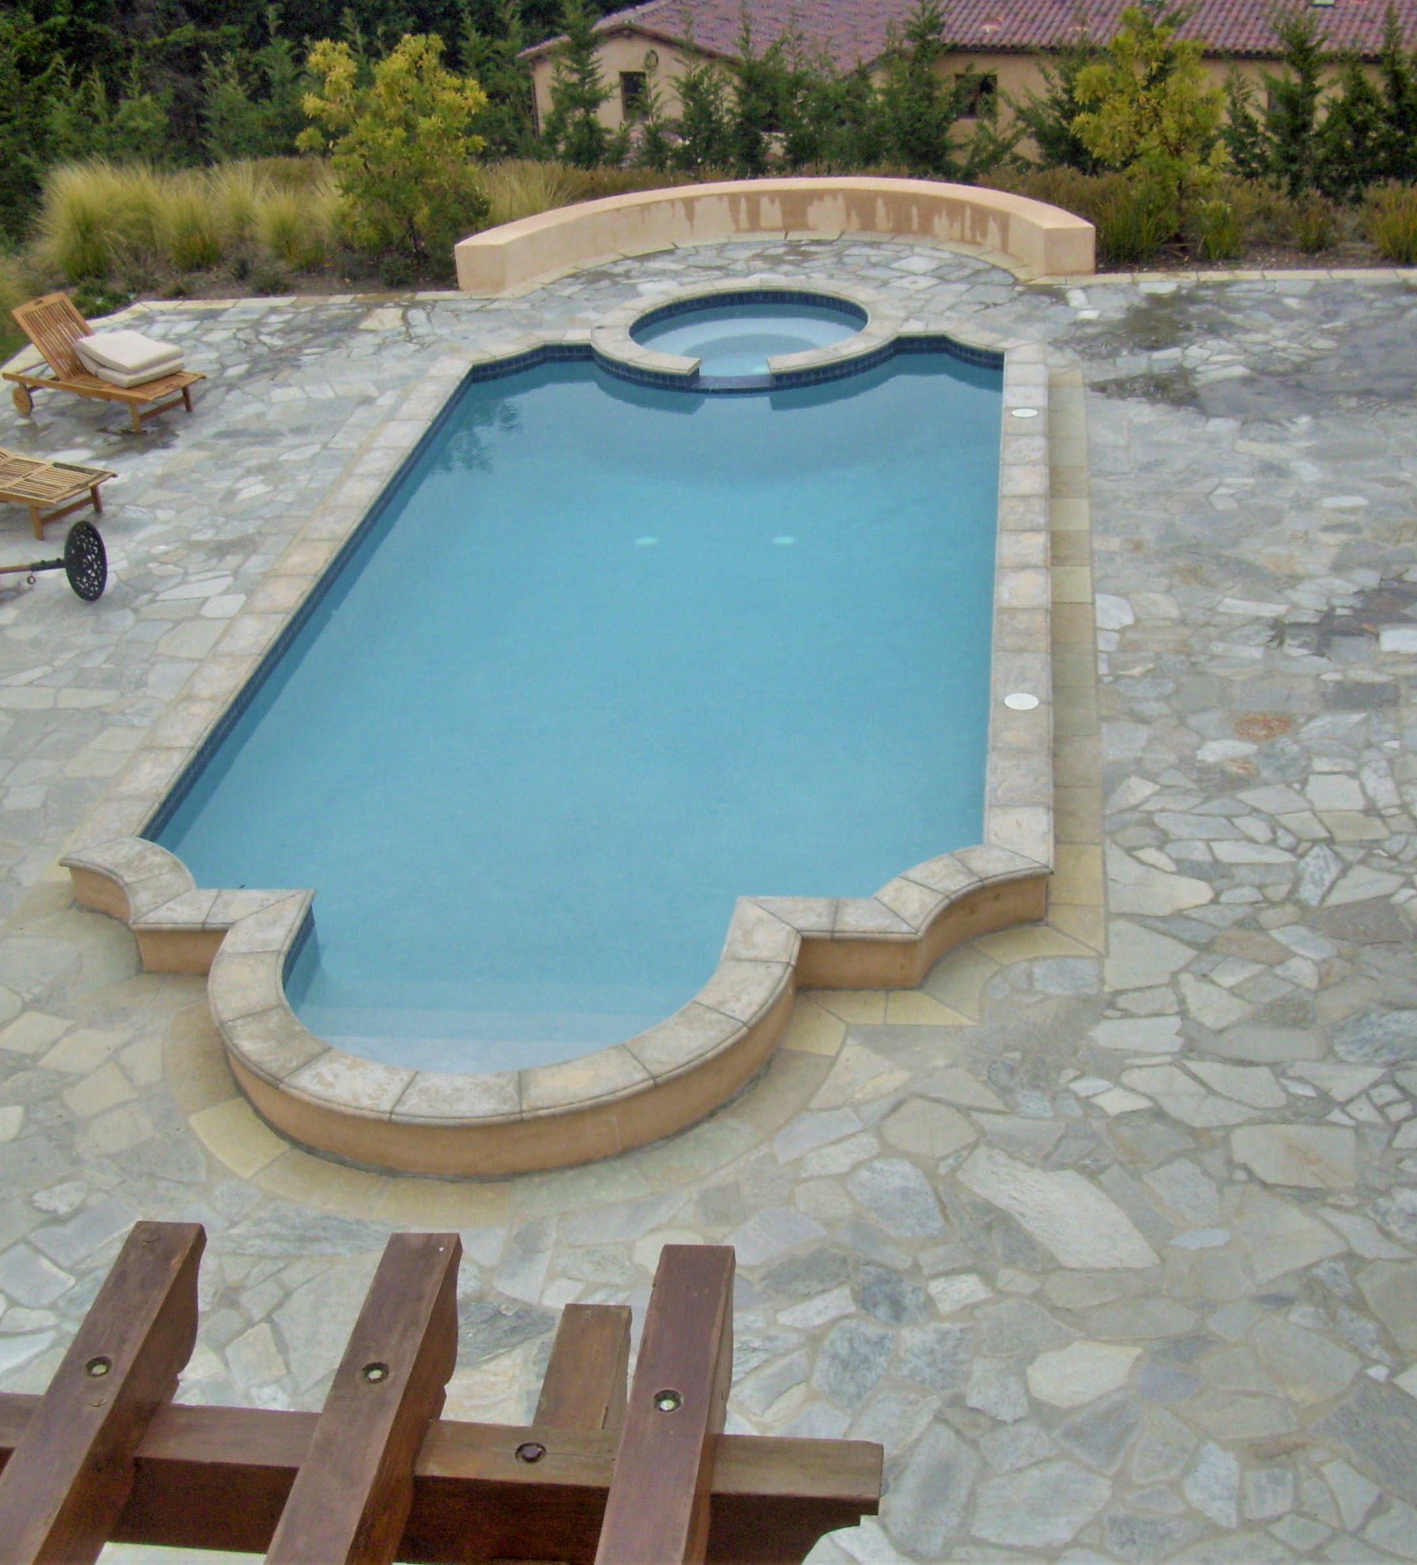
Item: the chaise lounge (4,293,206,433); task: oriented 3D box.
[{"bbox_3d":[-5.495,-3.807,18.513,1.904,0.956,0.669,15,35,30],"label":"chaise lounge"}]

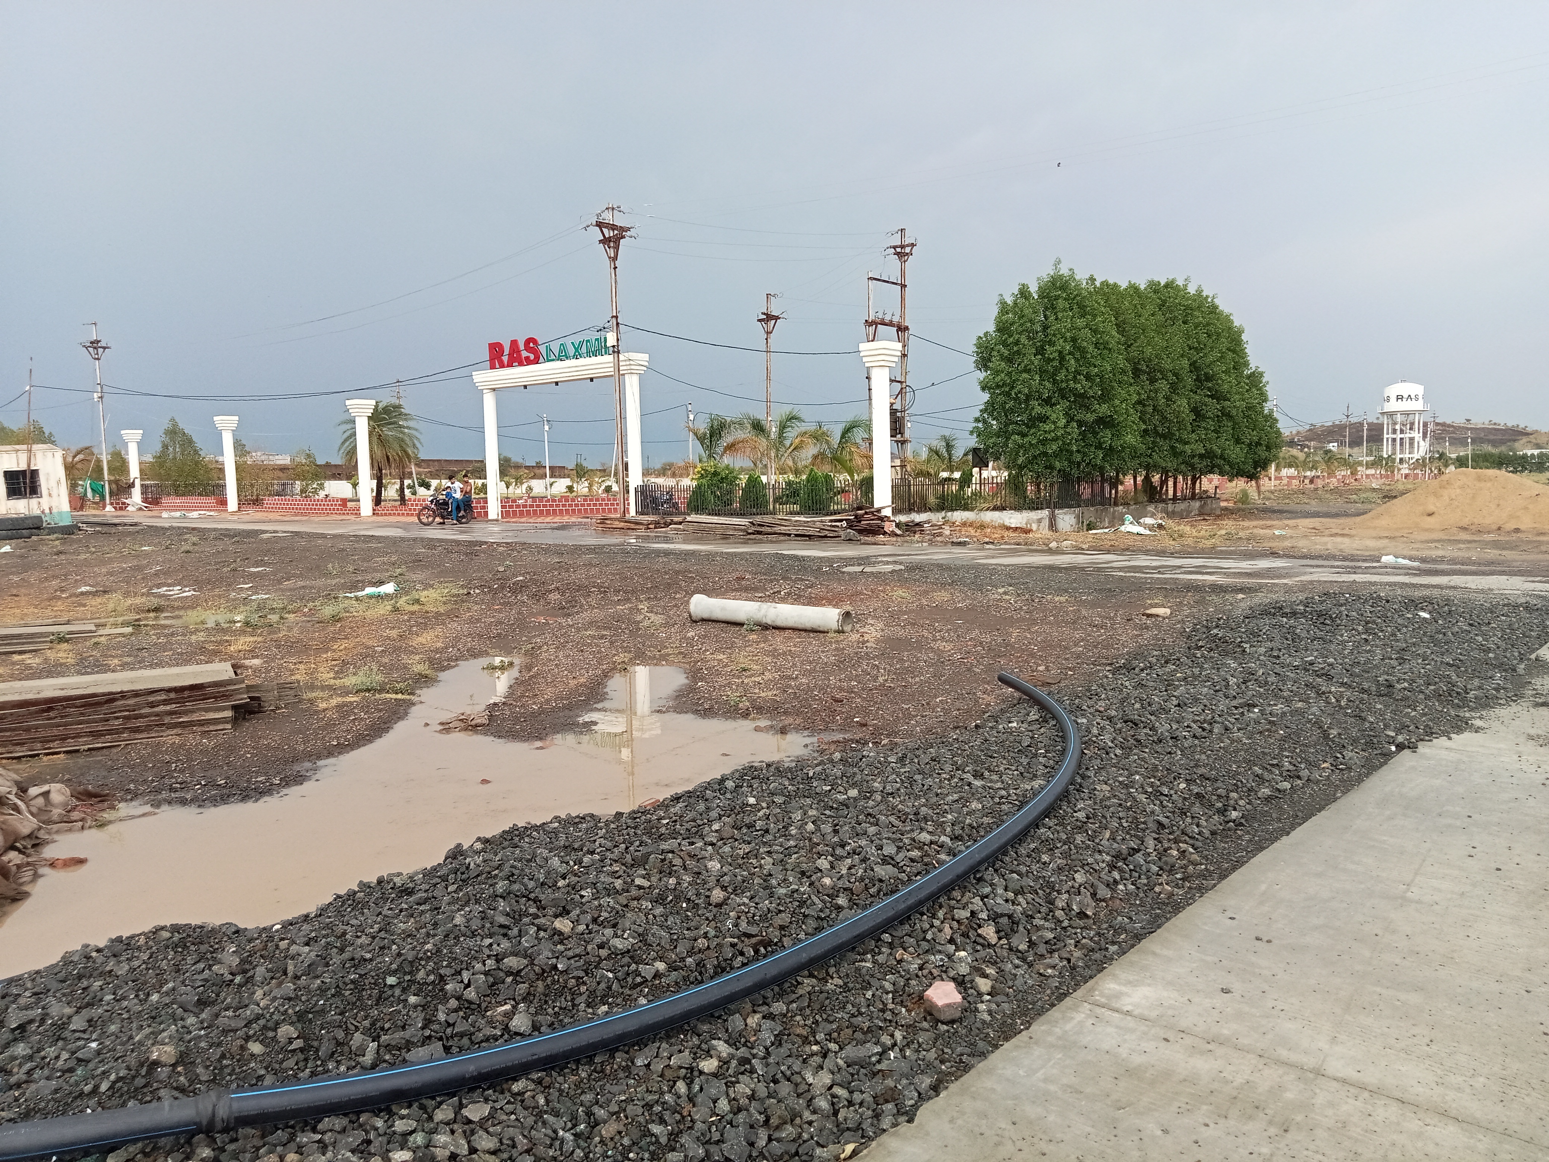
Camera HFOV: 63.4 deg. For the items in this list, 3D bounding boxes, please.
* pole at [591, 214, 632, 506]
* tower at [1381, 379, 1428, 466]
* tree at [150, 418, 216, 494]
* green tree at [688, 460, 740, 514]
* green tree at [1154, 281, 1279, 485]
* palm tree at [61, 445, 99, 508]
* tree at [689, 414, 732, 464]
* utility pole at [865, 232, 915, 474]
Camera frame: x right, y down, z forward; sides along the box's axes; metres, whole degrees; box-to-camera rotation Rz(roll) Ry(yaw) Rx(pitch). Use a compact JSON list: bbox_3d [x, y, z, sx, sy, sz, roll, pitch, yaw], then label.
[{"bbox_3d":[-4.572,-6.313,36.768,1.100,9.286,0.900,3,7,40],"label":"pole"},{"bbox_3d":[93.000,-23.138,185.000,7.147,12.865,7.200,2,6,27],"label":"tower"},{"bbox_3d":[-34.039,-6.919,72.000,3.894,4.868,3.800,-4,6,-25],"label":"tree"},{"bbox_3d":[-1.869,-2.863,38.896,1.600,1.742,1.500,-2,5,-3],"label":"green tree"},{"bbox_3d":[14.562,-6.470,42.000,4.746,7.139,4.700,1,5,19],"label":"green tree"},{"bbox_3d":[-39.936,-5.914,71.664,2.500,3.586,2.500,-4,6,-29],"label":"palm tree"},{"bbox_3d":[-2.130,-4.477,45.000,1.869,3.086,2.000,-1,5,-3],"label":"tree"},{"bbox_3d":[3.741,-6.810,40.760,0.800,9.114,2.800,-5,6,-33],"label":"utility pole"}]

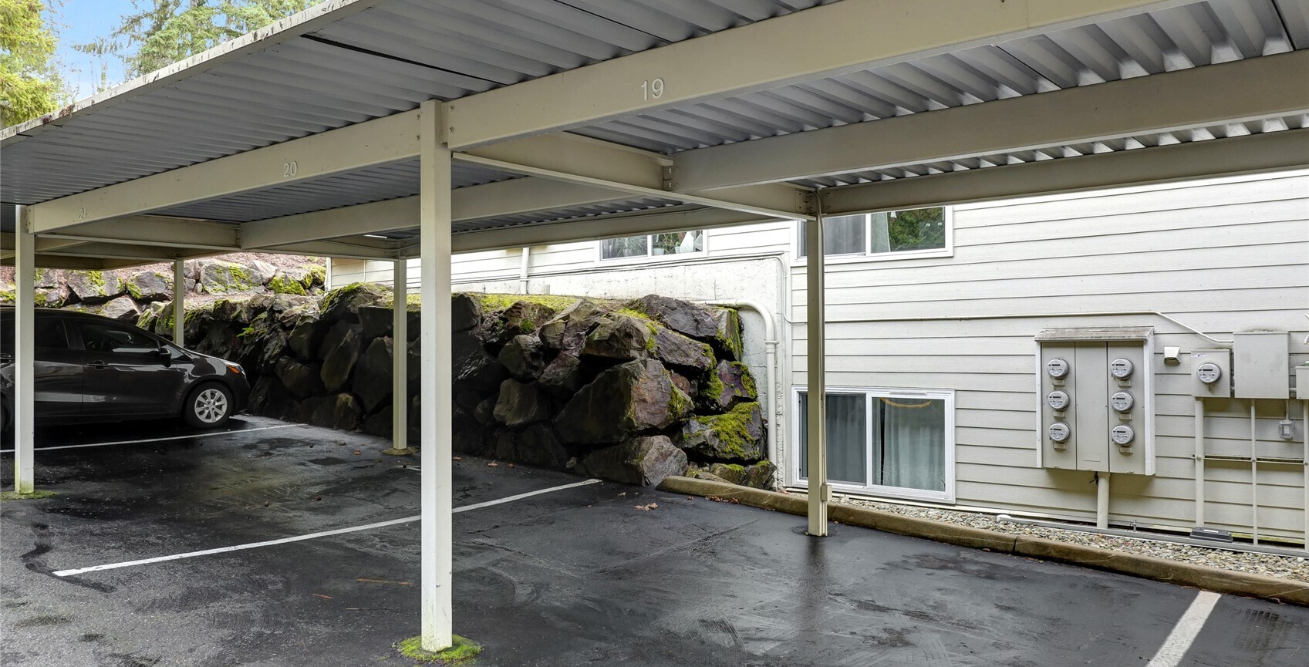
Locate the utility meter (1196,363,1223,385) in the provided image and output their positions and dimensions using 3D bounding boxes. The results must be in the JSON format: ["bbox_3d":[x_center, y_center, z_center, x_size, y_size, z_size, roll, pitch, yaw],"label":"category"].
[{"bbox_3d":[3.960,0.288,6.748,0.165,0.165,0.120,-1,-1,39],"label":"utility meter"}]

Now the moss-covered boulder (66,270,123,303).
[{"bbox_3d":[-10.543,-0.886,17.800,0.970,0.610,0.650,0,-1,9],"label":"moss-covered boulder"}]

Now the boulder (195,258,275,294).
[{"bbox_3d":[-7.096,-0.970,16.000,1.200,0.570,0.700,0,-1,9],"label":"boulder"}]

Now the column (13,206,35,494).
[{"bbox_3d":[-5.311,0.129,7.969,0.108,2.419,0.108,-1,-1,39],"label":"column"}]

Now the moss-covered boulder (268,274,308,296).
[{"bbox_3d":[-5.942,-0.795,15.300,0.620,0.370,0.480,0,-1,9],"label":"moss-covered boulder"}]

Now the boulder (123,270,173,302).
[{"bbox_3d":[-9.931,-0.932,18.527,0.880,0.660,0.680,0,-1,9],"label":"boulder"}]

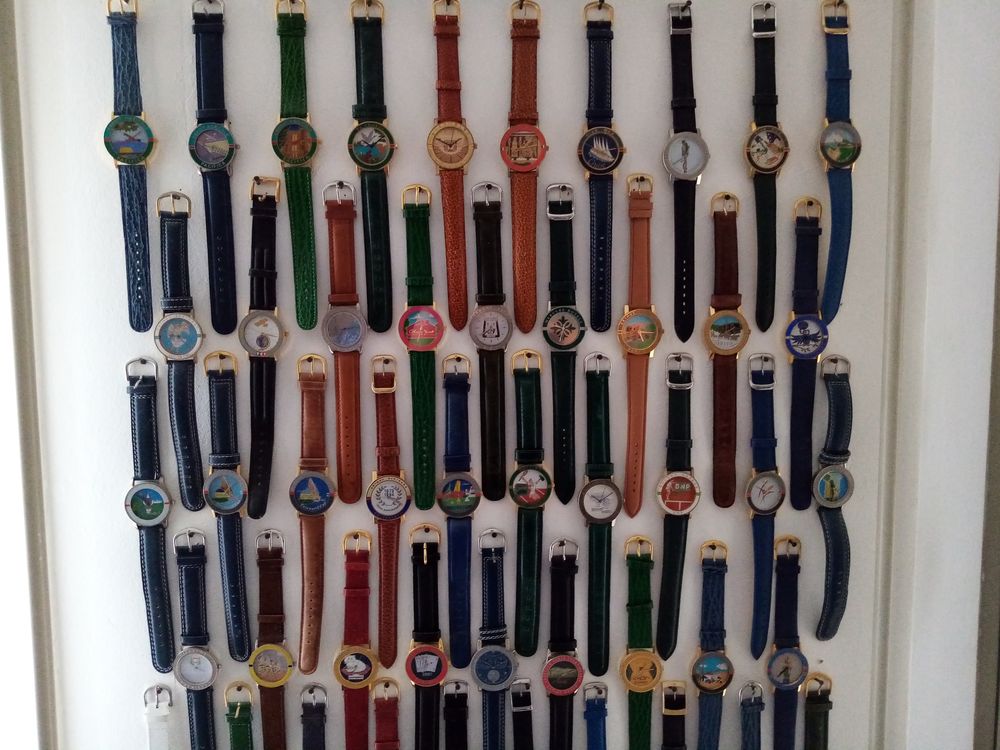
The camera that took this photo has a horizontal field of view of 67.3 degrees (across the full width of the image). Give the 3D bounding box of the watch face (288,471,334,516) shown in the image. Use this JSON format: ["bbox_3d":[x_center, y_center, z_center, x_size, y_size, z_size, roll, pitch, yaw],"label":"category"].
[{"bbox_3d":[-0.140,0.089,0.560,0.034,0.035,0.008,-1,5,-2],"label":"watch face"}]

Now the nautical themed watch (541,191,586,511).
[{"bbox_3d":[0.049,-0.023,0.566,0.033,0.241,0.013,-2,5,-3],"label":"nautical themed watch"}]

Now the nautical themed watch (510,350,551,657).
[{"bbox_3d":[0.024,0.098,0.575,0.034,0.238,0.013,0,5,-3],"label":"nautical themed watch"}]

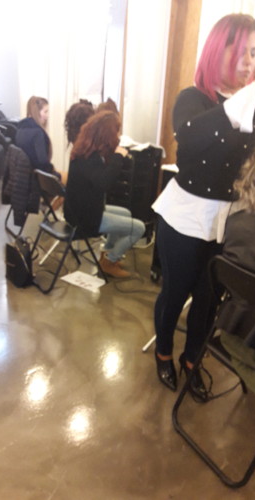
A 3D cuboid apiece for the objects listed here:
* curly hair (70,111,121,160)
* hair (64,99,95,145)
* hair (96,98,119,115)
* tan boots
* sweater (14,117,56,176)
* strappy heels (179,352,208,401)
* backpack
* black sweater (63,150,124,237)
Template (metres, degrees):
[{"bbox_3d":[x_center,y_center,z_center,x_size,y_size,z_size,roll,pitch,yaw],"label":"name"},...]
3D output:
[{"bbox_3d":[-0.215,-0.770,2.720,0.300,0.350,0.290,-12,26,-34],"label":"curly hair"},{"bbox_3d":[-0.398,-1.064,3.350,0.260,0.360,0.250,-12,26,-34],"label":"hair"},{"bbox_3d":[-0.171,-1.205,3.650,0.250,0.320,0.230,-12,26,-34],"label":"hair"},{"bbox_3d":[-0.106,0.106,3.173,0.260,0.150,0.200,1,21,-7],"label":"tan boots"},{"bbox_3d":[-0.860,-0.917,3.802,0.340,0.560,0.420,-11,25,-33],"label":"sweater"},{"bbox_3d":[0.320,0.602,1.956,0.085,0.150,0.215,-10,25,-31],"label":"strappy heels"},{"bbox_3d":[-0.780,0.070,2.928,0.210,0.320,0.140,20,27,37],"label":"backpack"},{"bbox_3d":[-0.268,-0.440,2.880,0.380,0.580,0.420,-12,26,-34],"label":"black sweater"}]

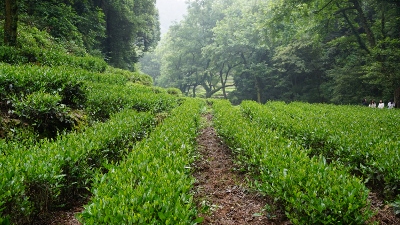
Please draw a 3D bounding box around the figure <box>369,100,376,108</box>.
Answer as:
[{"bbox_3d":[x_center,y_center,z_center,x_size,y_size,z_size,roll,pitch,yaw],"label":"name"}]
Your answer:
[{"bbox_3d":[12.601,-0.115,34.024,0.480,1.620,0.300,0,2,15],"label":"figure"}]

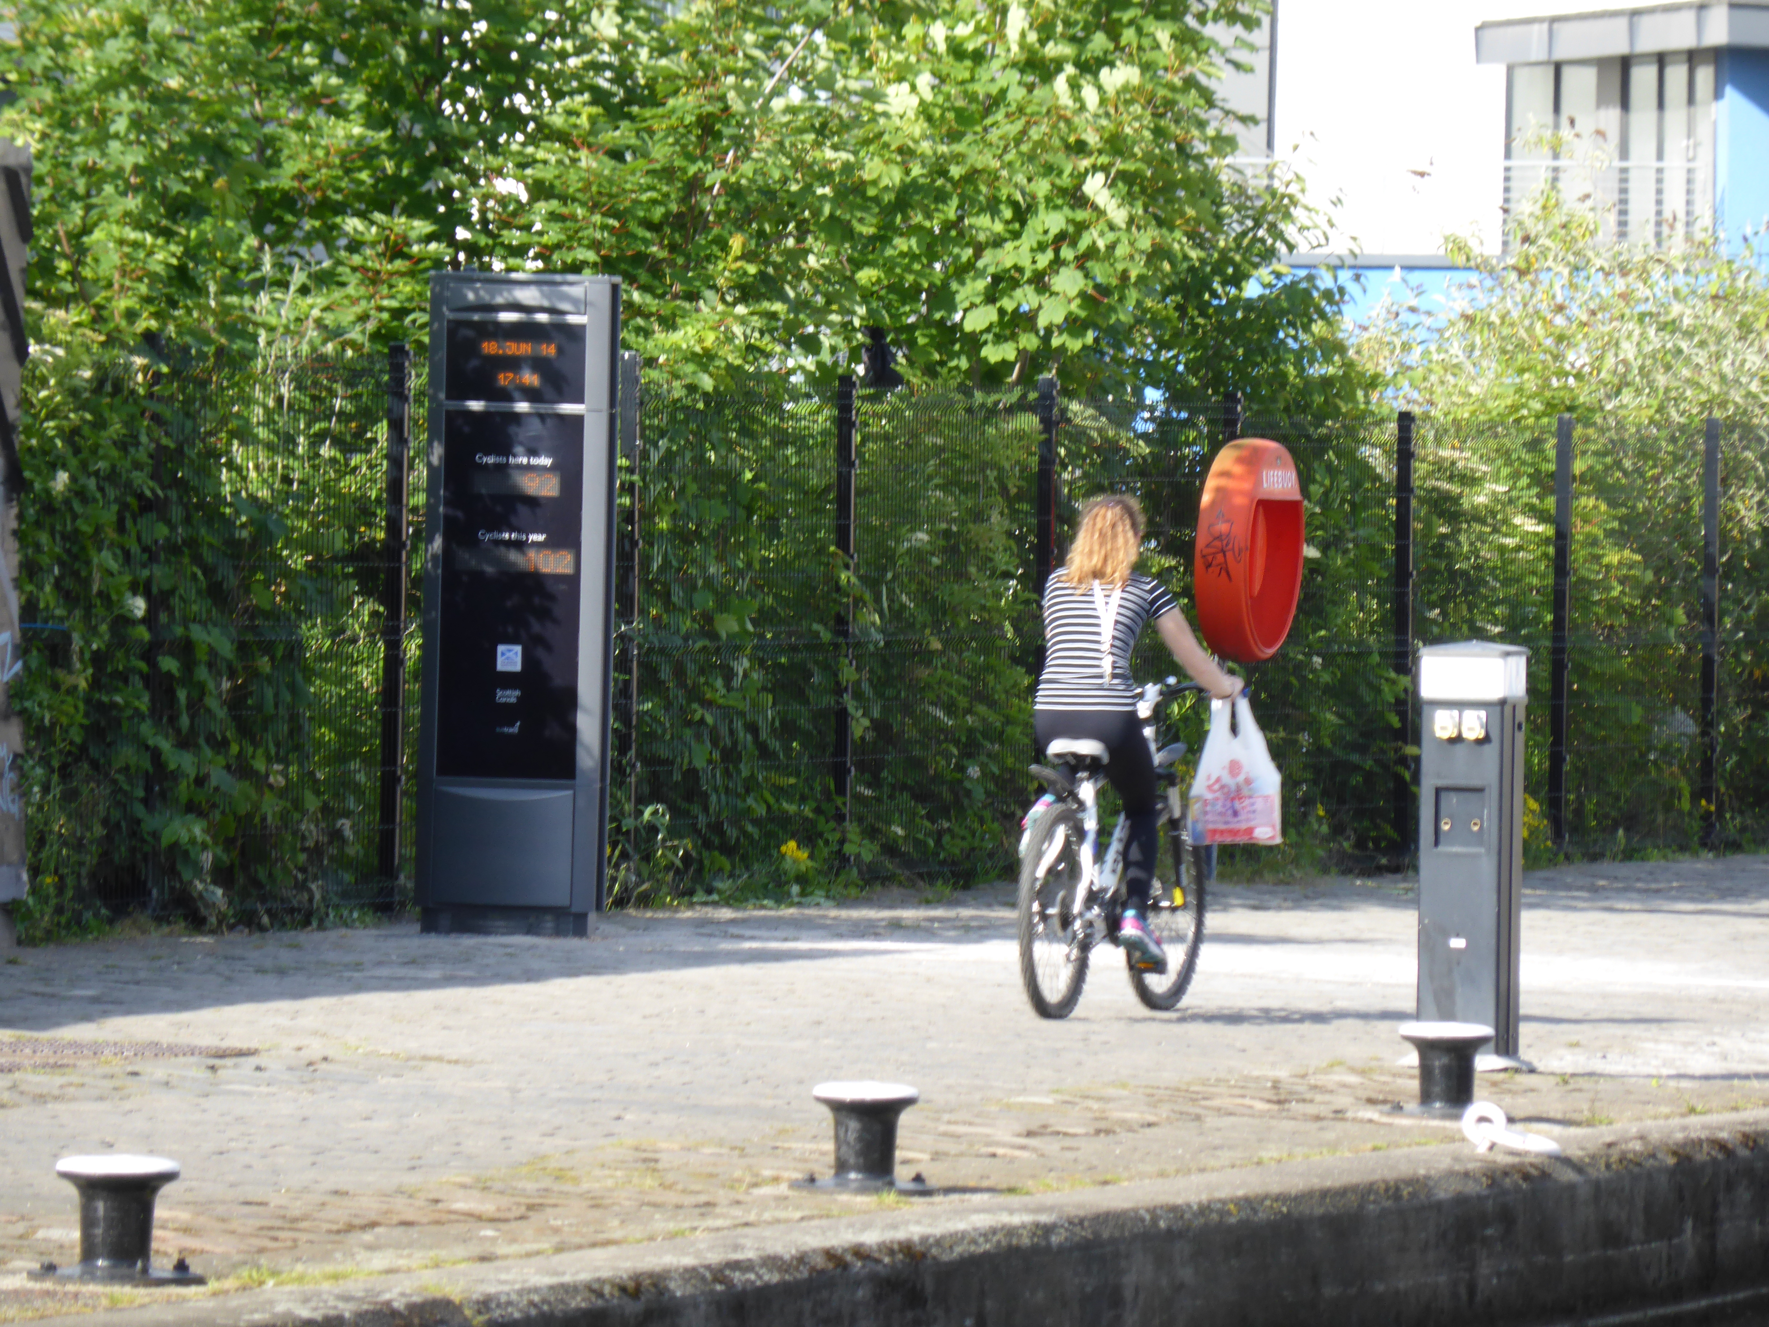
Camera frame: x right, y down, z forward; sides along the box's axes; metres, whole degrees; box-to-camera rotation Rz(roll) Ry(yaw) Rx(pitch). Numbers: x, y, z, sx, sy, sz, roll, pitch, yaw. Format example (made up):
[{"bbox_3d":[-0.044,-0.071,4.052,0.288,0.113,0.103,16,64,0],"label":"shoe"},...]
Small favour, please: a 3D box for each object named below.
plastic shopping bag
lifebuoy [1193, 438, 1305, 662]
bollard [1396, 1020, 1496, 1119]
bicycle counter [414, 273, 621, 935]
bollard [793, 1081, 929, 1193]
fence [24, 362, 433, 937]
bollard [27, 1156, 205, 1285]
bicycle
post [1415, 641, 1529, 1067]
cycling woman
[{"bbox_3d":[1.101,0.334,50.100,0.270,0.470,0.150,1,1,-20],"label":"plastic shopping bag"},{"bbox_3d":[1.437,-0.444,62.800,0.230,0.880,0.830,1,1,17],"label":"lifebuoy"},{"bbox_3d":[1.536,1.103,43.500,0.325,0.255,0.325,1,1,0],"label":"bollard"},{"bbox_3d":[-1.208,-0.195,52.800,0.610,2.170,0.190,1,1,17],"label":"bicycle counter"},{"bbox_3d":[-0.043,1.141,38.600,0.360,0.255,0.360,1,1,0],"label":"bollard"},{"bbox_3d":[-2.180,-0.089,52.850,0.090,1.900,3.950,1,1,17],"label":"fence"},{"bbox_3d":[-1.615,1.165,33.550,0.365,0.255,0.365,1,1,0],"label":"bollard"},{"bbox_3d":[0.710,0.569,49.900,0.600,1.040,1.700,1,1,18],"label":"bicycle"},{"bbox_3d":[1.731,0.552,47.000,0.280,1.240,0.280,1,1,17],"label":"post"},{"bbox_3d":[0.740,0.218,49.900,0.550,1.500,0.800,1,1,18],"label":"cycling woman"}]

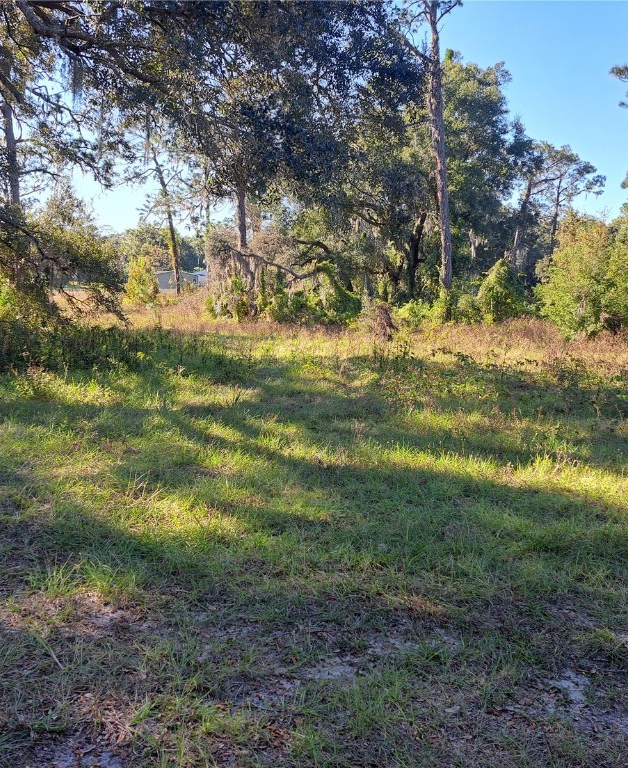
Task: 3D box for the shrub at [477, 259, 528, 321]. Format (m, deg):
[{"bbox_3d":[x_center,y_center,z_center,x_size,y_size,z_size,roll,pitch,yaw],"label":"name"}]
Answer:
[{"bbox_3d":[6.505,-3.192,24.500,1.750,2.200,1.700,0,8,0],"label":"shrub"}]

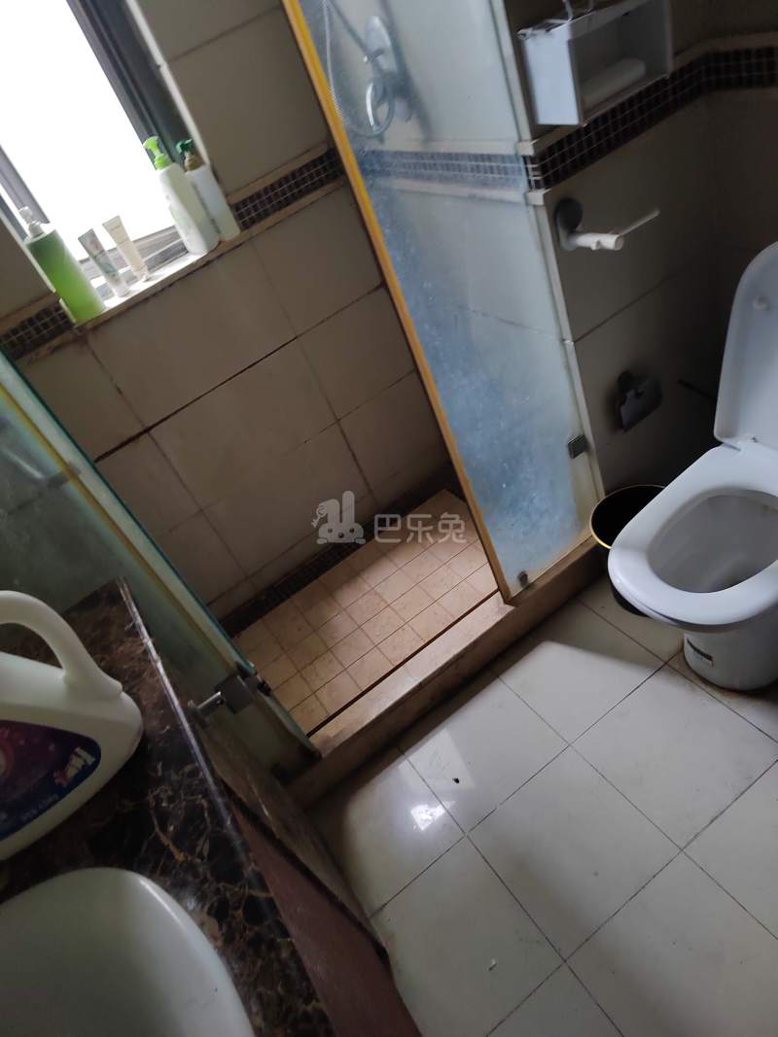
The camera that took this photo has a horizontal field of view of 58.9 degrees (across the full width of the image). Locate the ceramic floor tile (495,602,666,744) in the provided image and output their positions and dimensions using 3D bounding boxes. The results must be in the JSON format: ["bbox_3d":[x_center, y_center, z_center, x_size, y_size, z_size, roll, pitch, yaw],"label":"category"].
[{"bbox_3d":[0.451,0.364,1.685,0.300,0.010,0.297,-35,39,-13],"label":"ceramic floor tile"}]

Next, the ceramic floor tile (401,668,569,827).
[{"bbox_3d":[0.211,0.531,1.617,0.300,0.010,0.297,-35,39,-13],"label":"ceramic floor tile"}]

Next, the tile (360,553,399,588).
[{"bbox_3d":[-0.028,0.161,2.024,0.100,0.010,0.094,-35,39,-13],"label":"tile"}]

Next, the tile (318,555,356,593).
[{"bbox_3d":[-0.159,0.178,2.092,0.099,0.009,0.097,-35,37,-13],"label":"tile"}]

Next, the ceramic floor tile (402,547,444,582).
[{"bbox_3d":[0.106,0.155,2.182,0.108,0.010,0.103,-35,38,-13],"label":"ceramic floor tile"}]

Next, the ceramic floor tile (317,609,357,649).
[{"bbox_3d":[-0.157,0.341,2.108,0.108,0.010,0.103,-35,38,-13],"label":"ceramic floor tile"}]

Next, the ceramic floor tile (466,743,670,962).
[{"bbox_3d":[0.362,0.654,1.388,0.300,0.010,0.300,-35,39,-13],"label":"ceramic floor tile"}]

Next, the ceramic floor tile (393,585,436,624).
[{"bbox_3d":[0.070,0.259,2.077,0.108,0.010,0.103,-35,38,-13],"label":"ceramic floor tile"}]

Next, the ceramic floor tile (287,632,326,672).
[{"bbox_3d":[-0.245,0.403,2.083,0.108,0.010,0.103,-35,38,-13],"label":"ceramic floor tile"}]

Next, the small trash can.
[{"bbox_3d":[0.624,0.089,1.683,0.228,0.257,0.228,-15,39,13],"label":"small trash can"}]

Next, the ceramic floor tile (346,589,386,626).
[{"bbox_3d":[-0.061,0.255,1.932,0.100,0.010,0.094,-35,39,-13],"label":"ceramic floor tile"}]

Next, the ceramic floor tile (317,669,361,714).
[{"bbox_3d":[-0.128,0.442,1.747,0.100,0.010,0.094,-35,39,-13],"label":"ceramic floor tile"}]

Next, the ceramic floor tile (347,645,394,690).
[{"bbox_3d":[-0.053,0.425,1.948,0.108,0.010,0.103,-35,38,-13],"label":"ceramic floor tile"}]

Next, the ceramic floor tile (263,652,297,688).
[{"bbox_3d":[-0.299,0.422,1.860,0.098,0.010,0.097,-35,39,-13],"label":"ceramic floor tile"}]

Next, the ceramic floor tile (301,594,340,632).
[{"bbox_3d":[-0.188,0.272,1.979,0.100,0.010,0.094,-35,39,-13],"label":"ceramic floor tile"}]

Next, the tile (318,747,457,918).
[{"bbox_3d":[-0.024,0.693,1.552,0.281,0.010,0.301,-35,39,-13],"label":"tile"}]

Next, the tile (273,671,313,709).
[{"bbox_3d":[-0.253,0.460,1.790,0.098,0.010,0.097,-35,39,-13],"label":"tile"}]

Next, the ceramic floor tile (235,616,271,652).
[{"bbox_3d":[-0.392,0.347,2.001,0.100,0.010,0.082,-35,39,-13],"label":"ceramic floor tile"}]

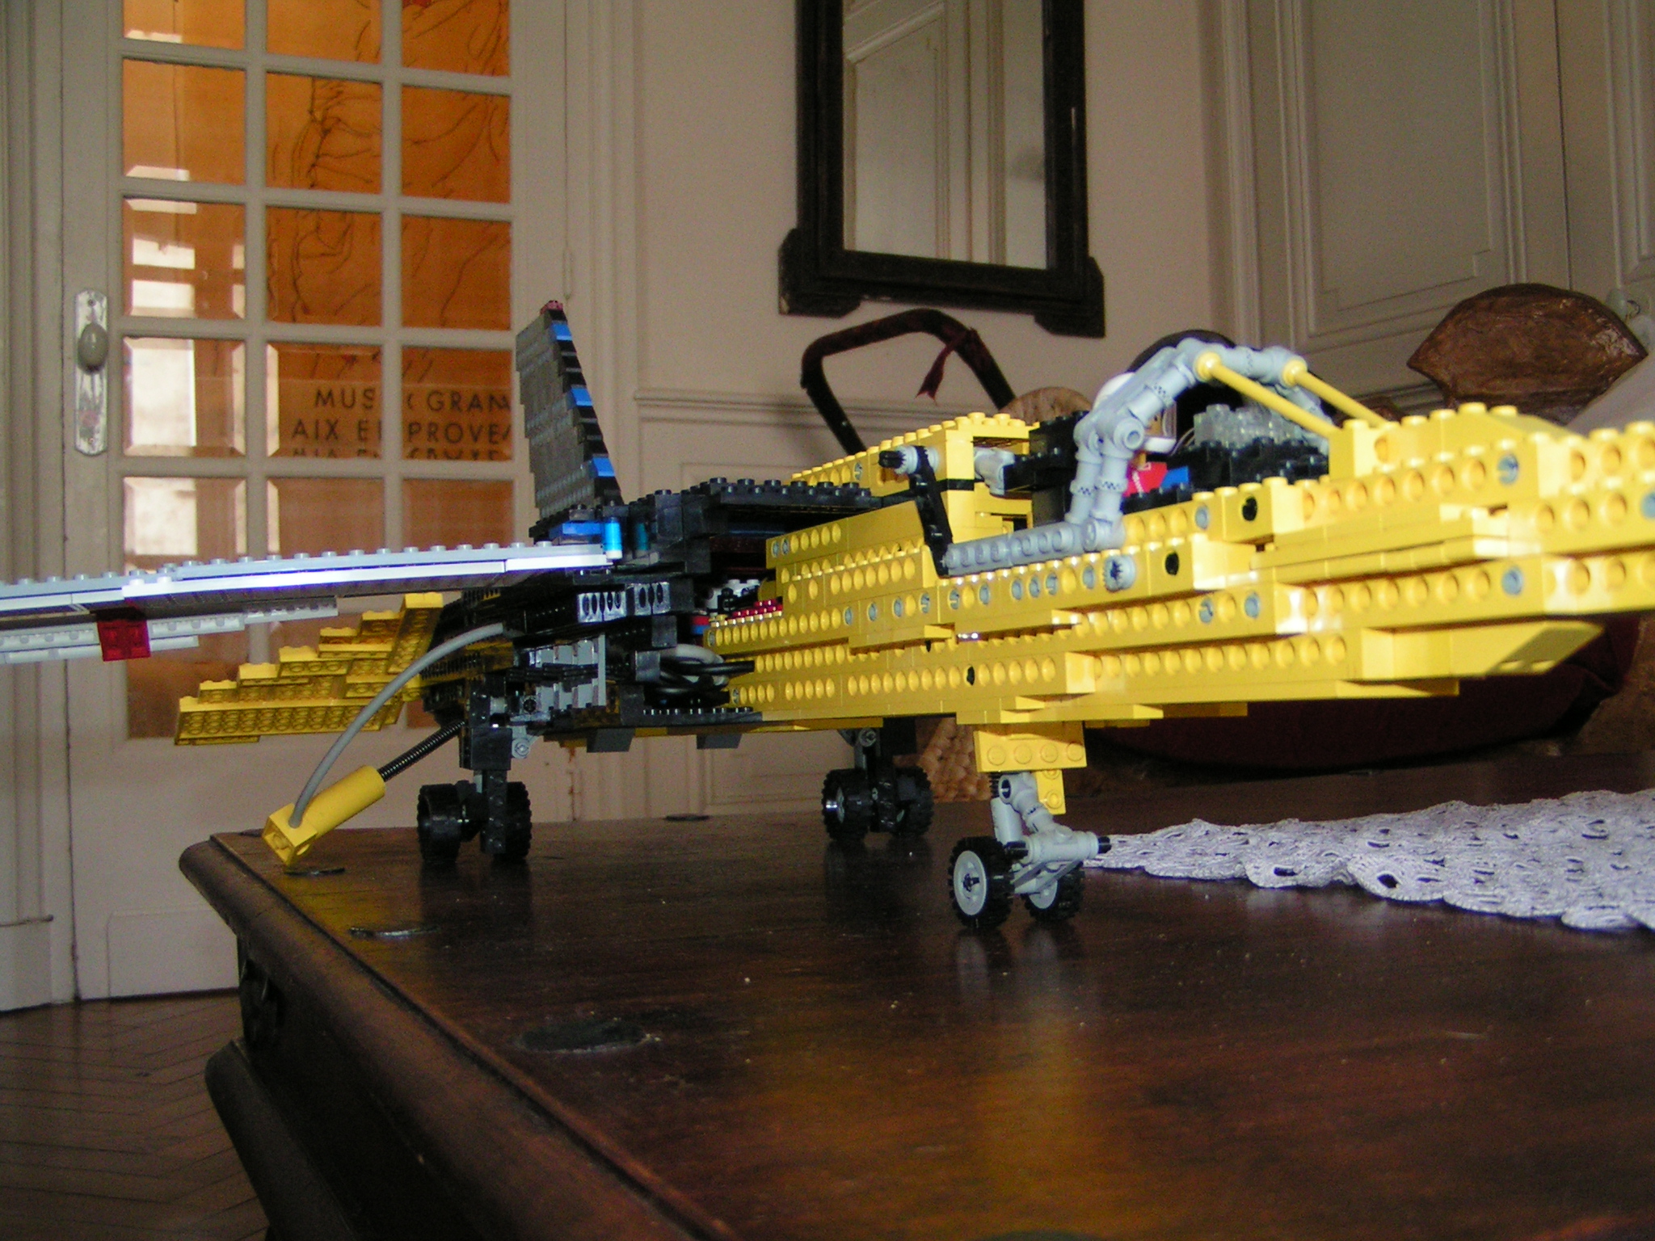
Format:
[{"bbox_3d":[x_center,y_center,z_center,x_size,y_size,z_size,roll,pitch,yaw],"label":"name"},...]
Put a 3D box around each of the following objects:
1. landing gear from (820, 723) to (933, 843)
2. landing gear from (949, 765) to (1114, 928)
[{"bbox_3d":[0.021,0.066,0.770,0.039,0.053,0.032,0,-3,-24],"label":"landing gear"},{"bbox_3d":[0.055,0.060,0.486,0.032,0.043,0.038,0,-3,-24],"label":"landing gear"}]

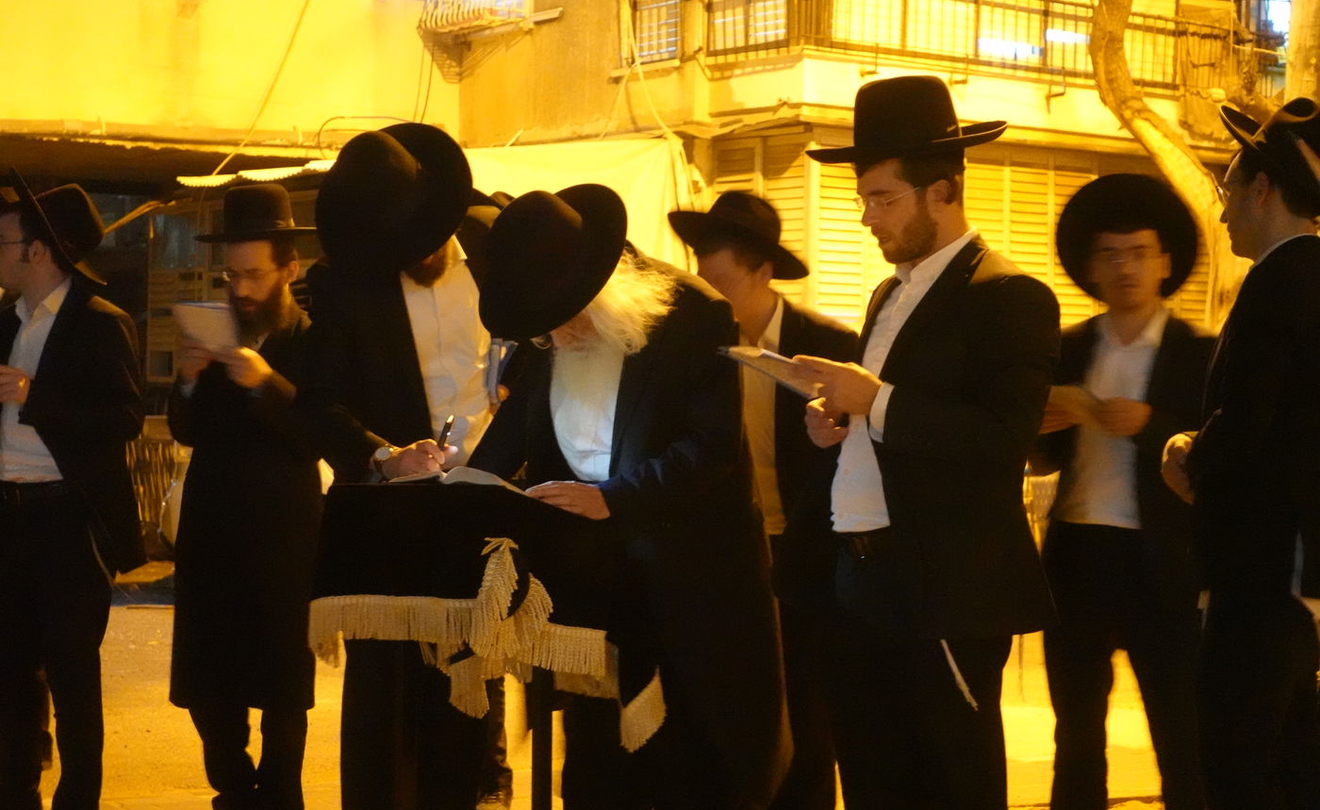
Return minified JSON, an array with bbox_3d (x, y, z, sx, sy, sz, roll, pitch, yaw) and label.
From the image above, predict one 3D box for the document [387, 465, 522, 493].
[{"bbox_3d":[-0.350,0.155,5.000,0.300,0.040,0.210,0,-14,40],"label":"document"}]

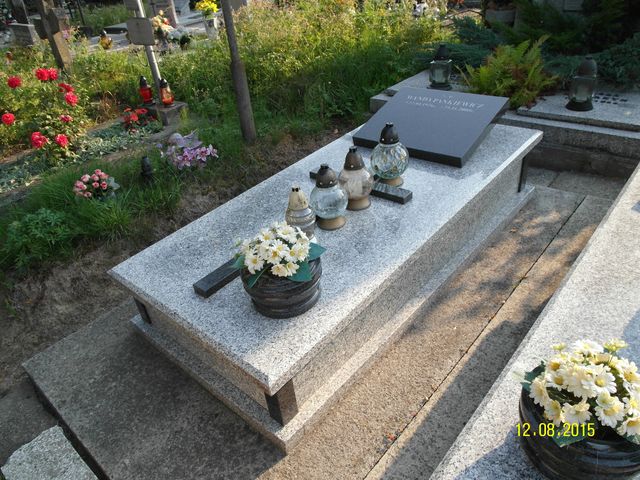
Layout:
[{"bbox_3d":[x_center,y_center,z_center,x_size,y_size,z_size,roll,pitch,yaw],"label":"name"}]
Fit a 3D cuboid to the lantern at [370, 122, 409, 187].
[{"bbox_3d":[0.305,-0.373,1.912,0.163,0.263,0.163,-6,33,4],"label":"lantern"}]

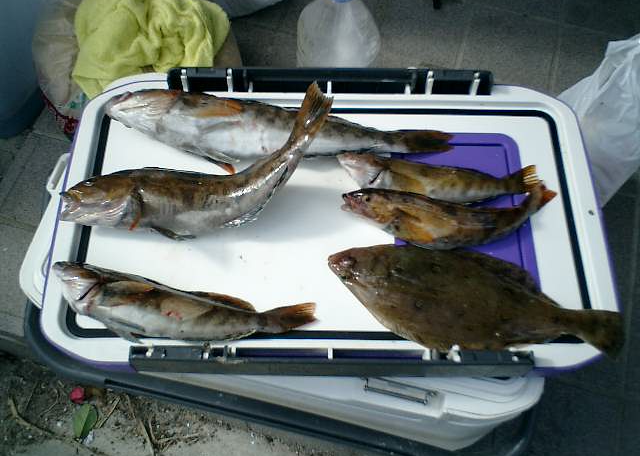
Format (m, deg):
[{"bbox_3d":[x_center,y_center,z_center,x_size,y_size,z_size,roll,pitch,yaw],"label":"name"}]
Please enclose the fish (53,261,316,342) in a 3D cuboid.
[{"bbox_3d":[-0.132,0.078,0.639,0.258,0.046,0.068,8,64,4],"label":"fish"}]

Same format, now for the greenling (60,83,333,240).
[{"bbox_3d":[-0.118,-0.045,0.673,0.285,0.075,0.090,-17,80,3],"label":"greenling"}]

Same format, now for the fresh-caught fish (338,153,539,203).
[{"bbox_3d":[0.122,-0.050,0.704,0.208,0.036,0.050,5,64,3],"label":"fresh-caught fish"}]

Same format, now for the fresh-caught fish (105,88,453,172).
[{"bbox_3d":[-0.049,-0.093,0.712,0.372,0.060,0.087,8,64,4],"label":"fresh-caught fish"}]

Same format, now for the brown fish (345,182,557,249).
[{"bbox_3d":[0.131,-0.011,0.681,0.220,0.045,0.068,-1,64,0],"label":"brown fish"}]

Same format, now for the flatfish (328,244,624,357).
[{"bbox_3d":[0.144,0.072,0.650,0.286,0.030,0.105,11,65,6],"label":"flatfish"}]

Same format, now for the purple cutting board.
[{"bbox_3d":[0.148,-0.013,0.709,0.140,0.010,0.197,1,64,1],"label":"purple cutting board"}]

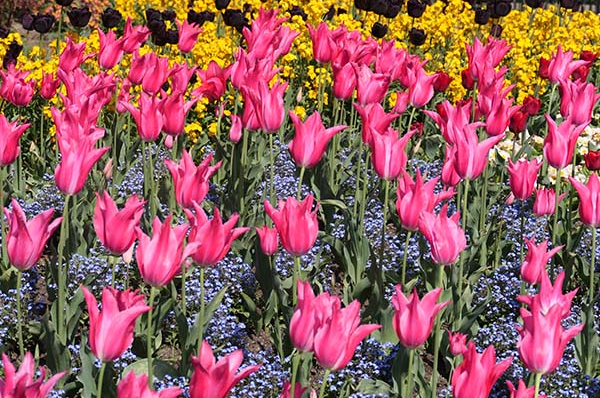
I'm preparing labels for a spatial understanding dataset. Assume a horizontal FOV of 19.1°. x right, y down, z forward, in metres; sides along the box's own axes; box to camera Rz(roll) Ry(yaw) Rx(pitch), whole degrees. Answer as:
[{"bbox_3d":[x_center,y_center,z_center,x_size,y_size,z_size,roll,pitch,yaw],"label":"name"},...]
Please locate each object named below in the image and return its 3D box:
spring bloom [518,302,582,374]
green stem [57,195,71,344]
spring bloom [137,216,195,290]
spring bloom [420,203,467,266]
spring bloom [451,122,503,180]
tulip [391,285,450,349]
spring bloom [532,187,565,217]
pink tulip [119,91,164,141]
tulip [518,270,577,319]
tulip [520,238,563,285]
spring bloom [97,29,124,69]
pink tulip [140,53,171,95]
[{"bbox_3d":[0.314,0.175,2.250,0.083,0.089,0.071,0,16,0],"label":"spring bloom"},{"bbox_3d":[-0.371,0.114,2.800,0.015,0.252,0.015,0,16,0],"label":"green stem"},{"bbox_3d":[-0.179,0.071,2.360,0.077,0.091,0.073,5,14,0],"label":"spring bloom"},{"bbox_3d":[0.206,0.051,2.580,0.067,0.083,0.064,-6,14,0],"label":"spring bloom"},{"bbox_3d":[0.280,-0.074,2.800,0.079,0.086,0.075,6,14,0],"label":"spring bloom"},{"bbox_3d":[0.163,0.159,2.420,0.079,0.082,0.075,3,14,0],"label":"tulip"},{"bbox_3d":[0.433,0.004,3.100,0.057,0.048,0.054,0,14,0],"label":"spring bloom"},{"bbox_3d":[-0.298,-0.157,3.360,0.087,0.089,0.082,0,16,0],"label":"pink tulip"},{"bbox_3d":[0.336,0.140,2.420,0.081,0.082,0.073,0,16,0],"label":"tulip"},{"bbox_3d":[0.358,0.093,2.650,0.060,0.065,0.057,7,13,0],"label":"tulip"},{"bbox_3d":[-0.422,-0.336,3.980,0.060,0.086,0.057,7,13,0],"label":"spring bloom"},{"bbox_3d":[-0.301,-0.262,3.720,0.061,0.085,0.058,6,14,0],"label":"pink tulip"}]

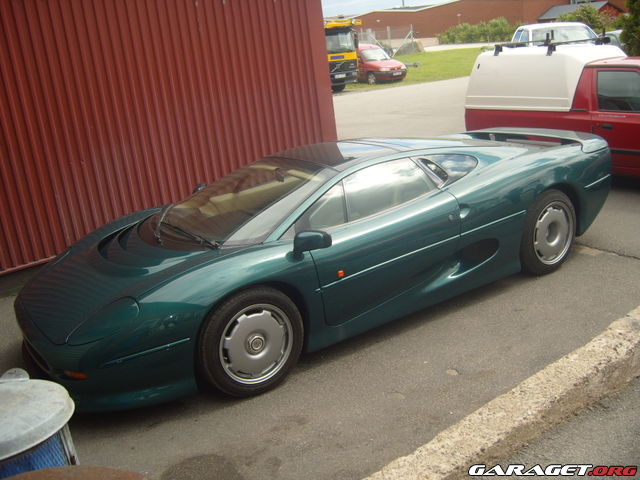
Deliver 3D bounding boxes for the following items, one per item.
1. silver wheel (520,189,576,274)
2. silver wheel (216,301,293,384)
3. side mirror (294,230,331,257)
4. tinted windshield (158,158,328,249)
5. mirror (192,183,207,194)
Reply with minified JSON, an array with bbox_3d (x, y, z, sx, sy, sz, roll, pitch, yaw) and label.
[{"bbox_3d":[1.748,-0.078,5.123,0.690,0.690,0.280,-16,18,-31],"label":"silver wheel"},{"bbox_3d":[-0.398,0.573,3.729,0.465,0.465,0.180,-16,18,-31],"label":"silver wheel"},{"bbox_3d":[-0.044,0.020,3.762,0.130,0.135,0.210,-16,18,-31],"label":"side mirror"},{"bbox_3d":[-0.566,-0.284,4.524,1.080,0.390,1.380,-16,18,-31],"label":"tinted windshield"},{"bbox_3d":[-0.979,-0.404,5.387,0.130,0.135,0.210,-16,18,-31],"label":"mirror"}]

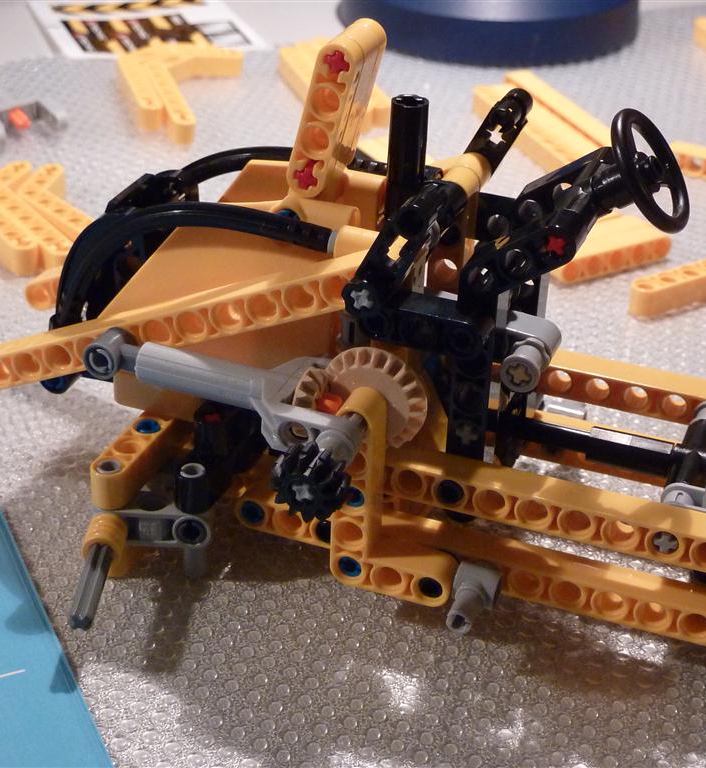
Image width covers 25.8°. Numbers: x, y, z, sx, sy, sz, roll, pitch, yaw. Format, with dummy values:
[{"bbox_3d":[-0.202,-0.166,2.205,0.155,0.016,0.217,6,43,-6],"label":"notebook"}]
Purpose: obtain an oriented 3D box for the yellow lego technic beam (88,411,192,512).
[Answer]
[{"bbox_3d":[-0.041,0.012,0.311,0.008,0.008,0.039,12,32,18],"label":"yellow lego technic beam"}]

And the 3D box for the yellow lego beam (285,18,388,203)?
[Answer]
[{"bbox_3d":[-0.003,-0.052,0.288,0.008,0.032,0.016,25,35,10],"label":"yellow lego beam"}]

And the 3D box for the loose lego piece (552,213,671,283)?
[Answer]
[{"bbox_3d":[0.070,-0.038,0.435,0.040,0.008,0.016,-15,34,-26],"label":"loose lego piece"}]

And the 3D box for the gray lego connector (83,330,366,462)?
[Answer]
[{"bbox_3d":[-0.022,0.000,0.285,0.059,0.010,0.025,12,32,18],"label":"gray lego connector"}]

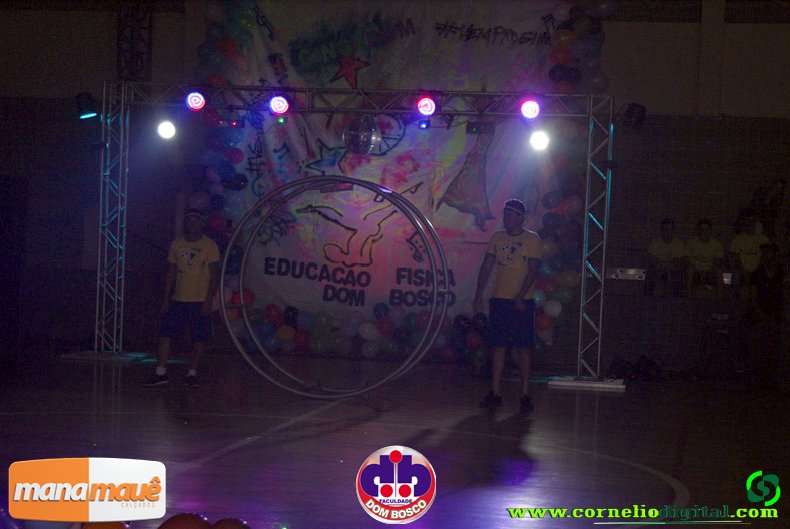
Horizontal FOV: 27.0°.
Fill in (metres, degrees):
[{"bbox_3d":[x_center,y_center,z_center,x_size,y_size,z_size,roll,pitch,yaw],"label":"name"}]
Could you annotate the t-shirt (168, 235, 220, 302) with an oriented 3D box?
[{"bbox_3d":[-1.861,0.037,15.300,0.470,0.630,0.280,2,1,7],"label":"t-shirt"}]

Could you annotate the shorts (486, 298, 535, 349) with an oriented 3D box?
[{"bbox_3d":[1.018,0.502,14.400,0.400,0.470,0.300,2,1,14],"label":"shorts"}]

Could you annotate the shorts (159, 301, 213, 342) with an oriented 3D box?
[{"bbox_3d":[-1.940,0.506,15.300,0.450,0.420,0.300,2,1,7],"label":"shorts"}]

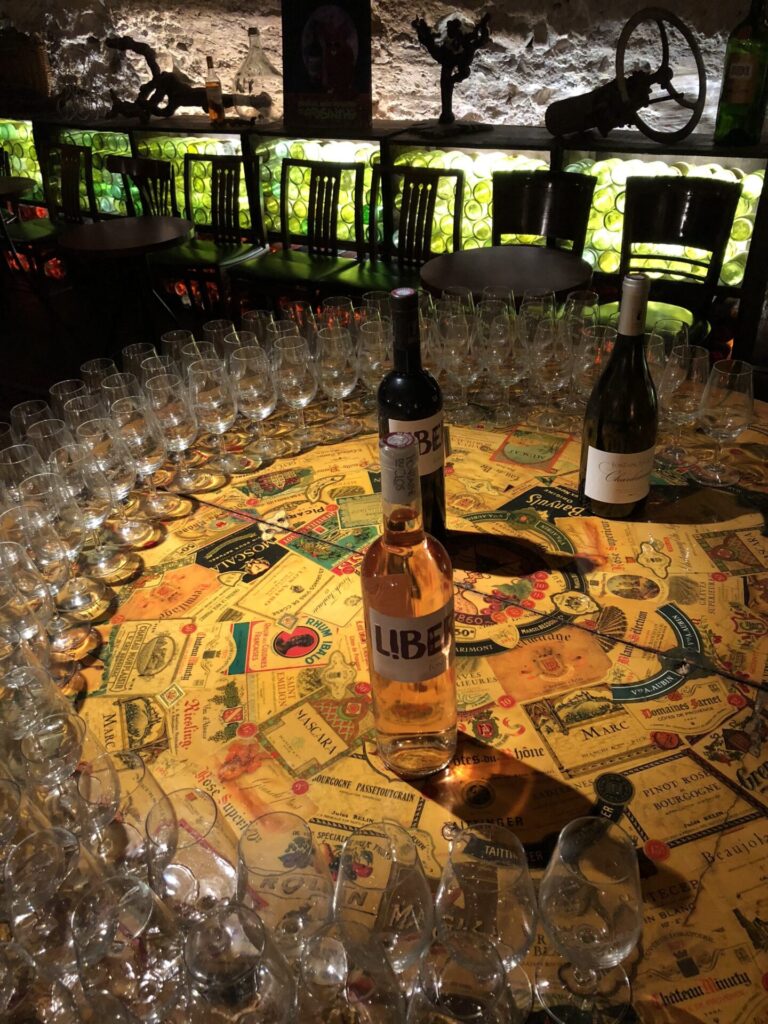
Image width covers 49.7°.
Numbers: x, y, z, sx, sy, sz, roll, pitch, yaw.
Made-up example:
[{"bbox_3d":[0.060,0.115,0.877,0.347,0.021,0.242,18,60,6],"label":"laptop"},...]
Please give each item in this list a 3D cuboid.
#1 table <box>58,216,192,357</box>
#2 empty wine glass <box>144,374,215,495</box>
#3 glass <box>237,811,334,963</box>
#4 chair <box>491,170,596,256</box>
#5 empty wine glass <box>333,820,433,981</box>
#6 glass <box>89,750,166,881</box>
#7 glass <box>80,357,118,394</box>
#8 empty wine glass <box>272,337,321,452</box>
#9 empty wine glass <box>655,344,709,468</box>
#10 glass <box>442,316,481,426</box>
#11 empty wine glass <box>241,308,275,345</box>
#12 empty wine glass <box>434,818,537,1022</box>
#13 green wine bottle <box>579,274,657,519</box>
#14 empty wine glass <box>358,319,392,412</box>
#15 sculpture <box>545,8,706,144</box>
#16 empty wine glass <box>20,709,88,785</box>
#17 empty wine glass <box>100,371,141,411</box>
[{"bbox_3d":[-1.020,-0.839,3.583,0.535,0.740,0.535,-5,34,0],"label":"table"},{"bbox_3d":[-0.288,-0.108,1.145,0.065,0.156,0.065,-4,34,0],"label":"empty wine glass"},{"bbox_3d":[-0.063,0.270,0.559,0.066,0.155,0.066,-3,34,2],"label":"glass"},{"bbox_3d":[0.531,-0.841,3.290,0.440,0.850,0.500,17,40,28],"label":"chair"},{"bbox_3d":[0.001,0.273,0.548,0.066,0.155,0.066,-3,34,2],"label":"empty wine glass"},{"bbox_3d":[-0.181,0.245,0.609,0.066,0.155,0.066,-3,34,2],"label":"glass"},{"bbox_3d":[-0.401,-0.145,1.223,0.066,0.154,0.066,-5,34,0],"label":"glass"},{"bbox_3d":[-0.129,-0.179,1.236,0.066,0.155,0.066,-4,33,0],"label":"empty wine glass"},{"bbox_3d":[0.404,-0.144,1.119,0.066,0.154,0.066,-5,34,0],"label":"empty wine glass"},{"bbox_3d":[0.124,-0.216,1.264,0.066,0.155,0.066,-4,33,0],"label":"glass"},{"bbox_3d":[-0.191,-0.240,1.330,0.065,0.156,0.065,-4,34,0],"label":"empty wine glass"},{"bbox_3d":[0.065,0.265,0.522,0.066,0.155,0.066,-4,33,0],"label":"empty wine glass"},{"bbox_3d":[0.289,-0.138,1.000,0.083,0.299,0.083,-5,34,-1],"label":"green wine bottle"},{"bbox_3d":[-0.005,-0.210,1.269,0.066,0.154,0.066,-5,34,0],"label":"empty wine glass"},{"bbox_3d":[0.839,-1.608,3.017,0.449,0.436,0.620,-24,38,-28],"label":"sculpture"},{"bbox_3d":[-0.236,0.229,0.651,0.066,0.154,0.066,-5,34,0],"label":"empty wine glass"},{"bbox_3d":[-0.349,-0.111,1.152,0.066,0.155,0.066,-3,34,2],"label":"empty wine glass"}]

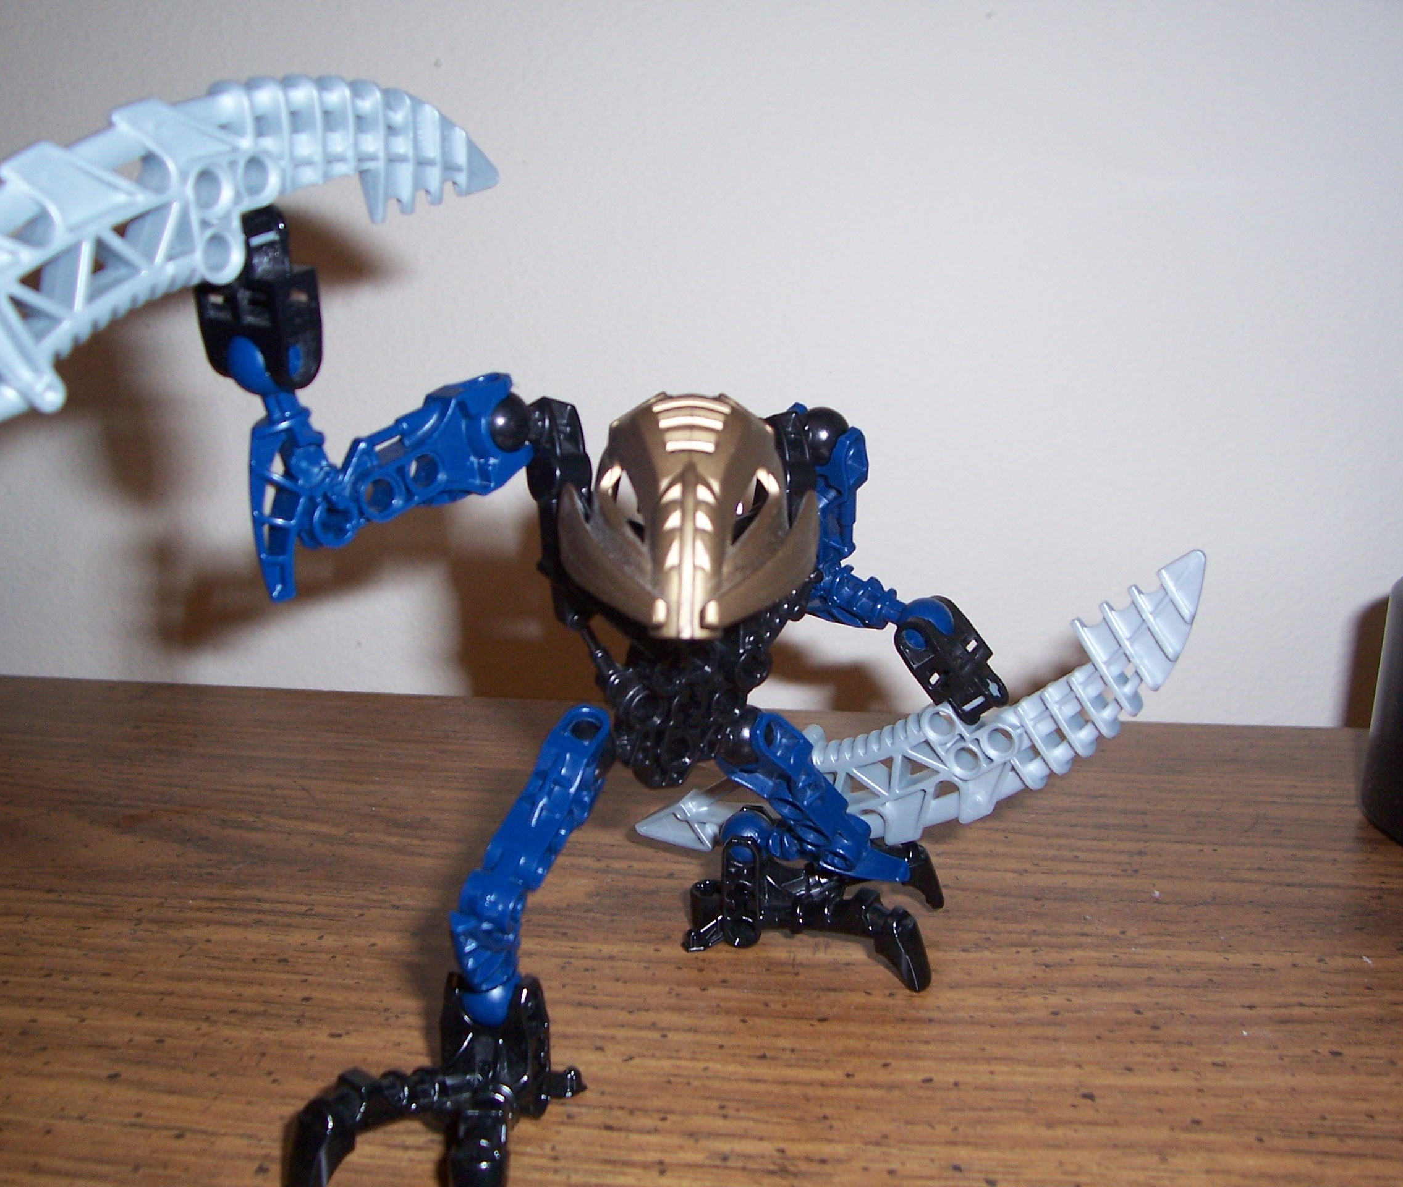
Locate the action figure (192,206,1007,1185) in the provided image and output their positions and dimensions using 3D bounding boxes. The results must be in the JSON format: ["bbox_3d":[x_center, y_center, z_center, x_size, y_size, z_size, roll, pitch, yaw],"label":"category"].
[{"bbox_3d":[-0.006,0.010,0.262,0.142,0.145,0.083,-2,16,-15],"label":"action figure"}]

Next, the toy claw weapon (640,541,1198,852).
[{"bbox_3d":[0.041,0.032,0.295,0.133,0.032,0.014,-30,-1,31],"label":"toy claw weapon"}]

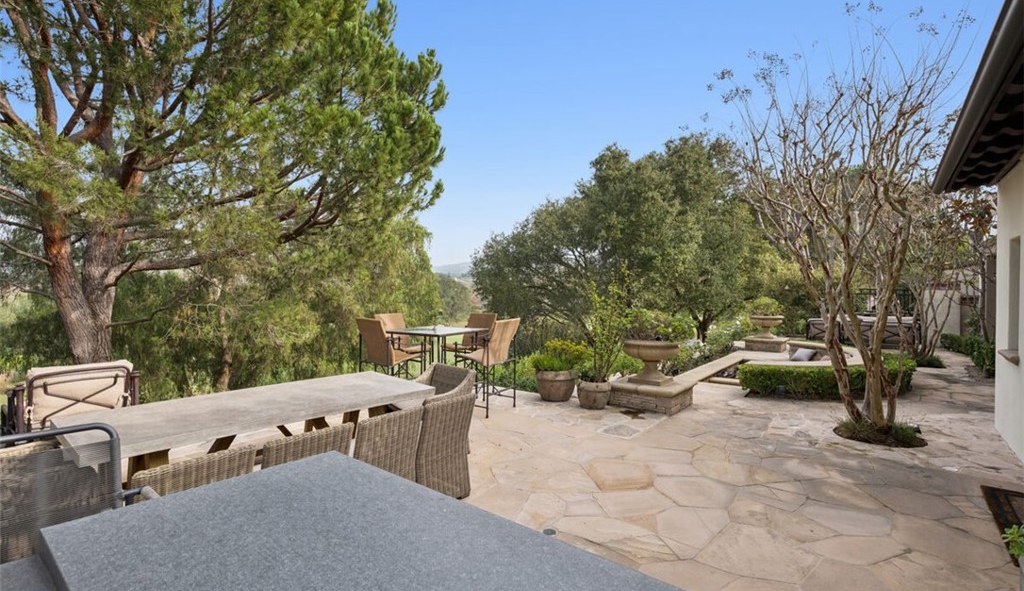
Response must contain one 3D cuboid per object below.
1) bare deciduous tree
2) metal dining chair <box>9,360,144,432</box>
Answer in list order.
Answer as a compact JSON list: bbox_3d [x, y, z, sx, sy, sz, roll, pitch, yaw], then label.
[{"bbox_3d":[4.120,-0.950,5.692,2.600,5.000,2.600,0,1,38],"label":"bare deciduous tree"},{"bbox_3d":[-4.500,1.124,4.690,0.820,0.870,0.830,0,1,38],"label":"metal dining chair"}]

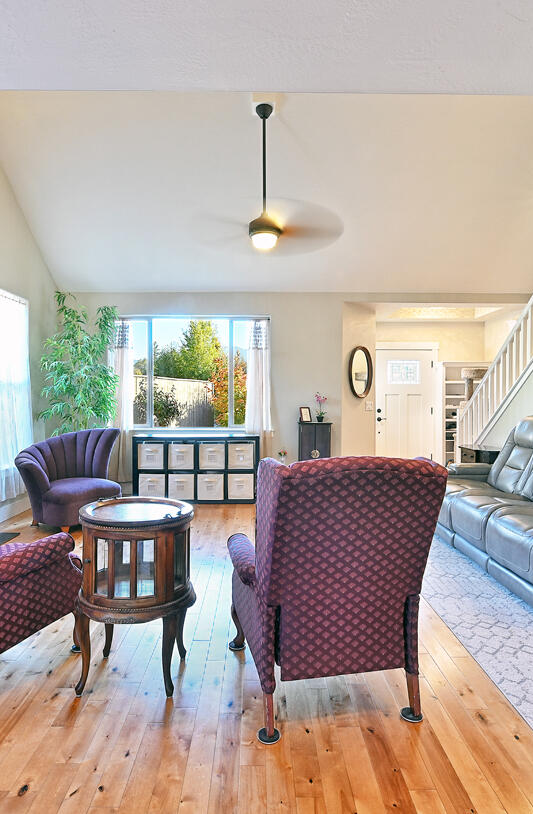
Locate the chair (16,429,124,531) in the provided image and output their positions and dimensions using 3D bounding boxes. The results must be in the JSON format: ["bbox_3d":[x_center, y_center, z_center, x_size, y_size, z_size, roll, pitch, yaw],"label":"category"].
[{"bbox_3d":[-1.850,0.696,4.548,0.820,0.900,0.800,1,1,40],"label":"chair"}]

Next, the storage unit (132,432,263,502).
[{"bbox_3d":[-0.815,0.748,5.704,1.470,0.770,0.390,0,1,-1],"label":"storage unit"}]

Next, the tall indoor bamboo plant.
[{"bbox_3d":[-2.167,-0.067,5.431,0.897,2.449,0.827,0,1,0],"label":"tall indoor bamboo plant"}]

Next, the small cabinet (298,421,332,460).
[{"bbox_3d":[0.593,0.676,5.902,0.413,0.953,0.312,0,1,0],"label":"small cabinet"}]

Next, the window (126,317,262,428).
[{"bbox_3d":[-0.945,-0.432,6.015,1.880,1.430,0.100,0,1,-1],"label":"window"}]

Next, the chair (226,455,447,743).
[{"bbox_3d":[0.235,0.671,2.008,0.760,1.010,0.880,0,1,-12],"label":"chair"}]

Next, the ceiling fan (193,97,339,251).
[{"bbox_3d":[-0.004,-2.007,4.127,1.310,1.280,1.310,0,1,-1],"label":"ceiling fan"}]

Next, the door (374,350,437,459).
[{"bbox_3d":[2.150,0.082,7.452,1.000,2.060,0.080,0,1,-1],"label":"door"}]

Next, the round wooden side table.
[{"bbox_3d":[-0.573,0.818,2.094,0.504,0.751,0.504,0,1,0],"label":"round wooden side table"}]

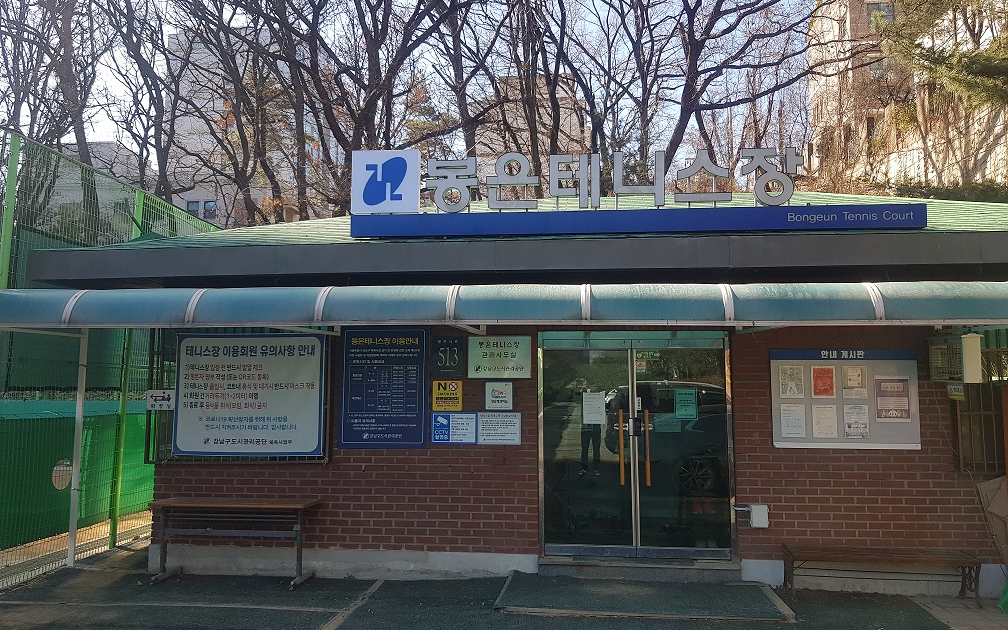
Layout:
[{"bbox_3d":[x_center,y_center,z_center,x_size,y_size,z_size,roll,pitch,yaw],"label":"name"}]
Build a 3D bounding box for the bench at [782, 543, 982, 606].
[{"bbox_3d":[3.207,2.225,6.443,1.484,0.396,0.381,-1,-7,8],"label":"bench"}]

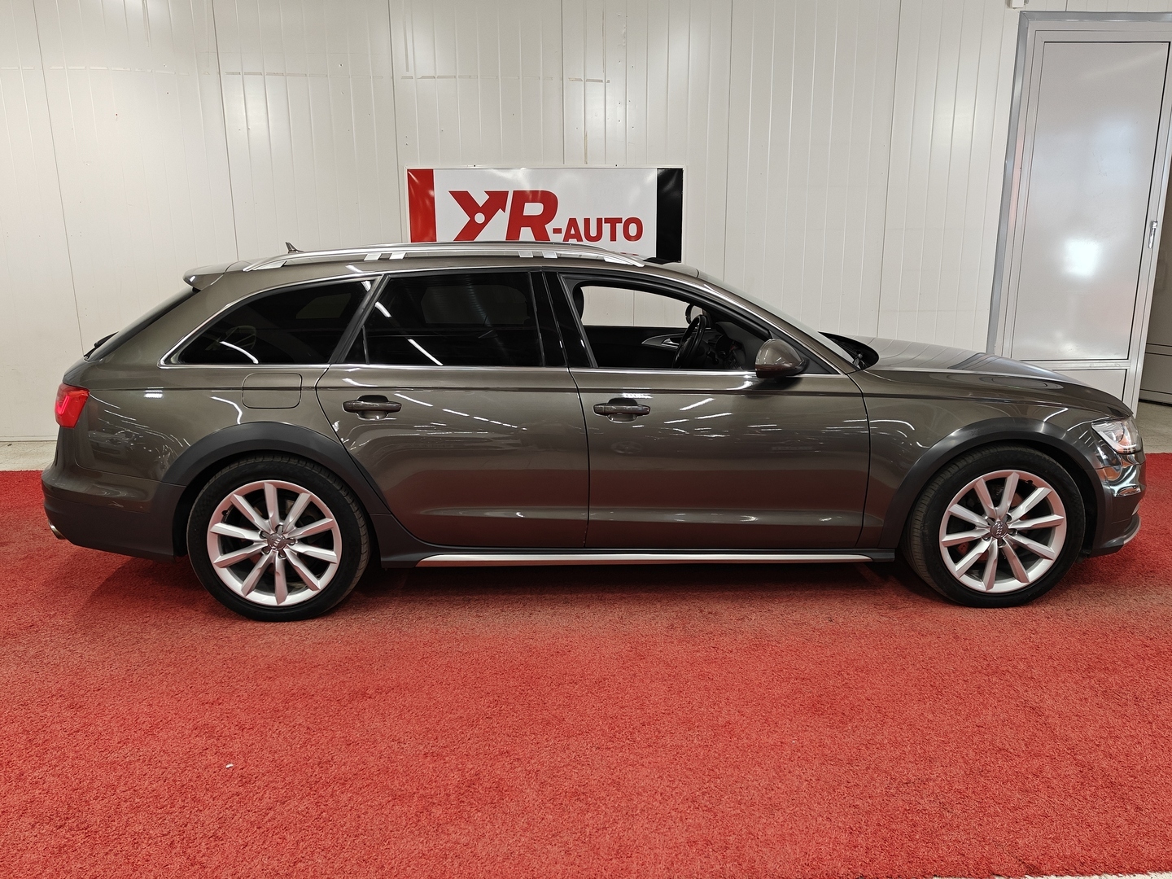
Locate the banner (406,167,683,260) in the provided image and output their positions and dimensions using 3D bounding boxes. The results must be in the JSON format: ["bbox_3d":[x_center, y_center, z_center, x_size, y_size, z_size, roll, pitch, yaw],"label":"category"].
[{"bbox_3d":[-0.282,-1.634,6.444,2.030,0.700,0.040,-1,13,-2],"label":"banner"}]

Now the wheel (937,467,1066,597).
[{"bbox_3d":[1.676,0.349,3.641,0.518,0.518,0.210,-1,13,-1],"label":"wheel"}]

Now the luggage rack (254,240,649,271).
[{"bbox_3d":[-0.595,-0.878,4.130,1.660,0.110,1.090,-1,13,-1],"label":"luggage rack"}]

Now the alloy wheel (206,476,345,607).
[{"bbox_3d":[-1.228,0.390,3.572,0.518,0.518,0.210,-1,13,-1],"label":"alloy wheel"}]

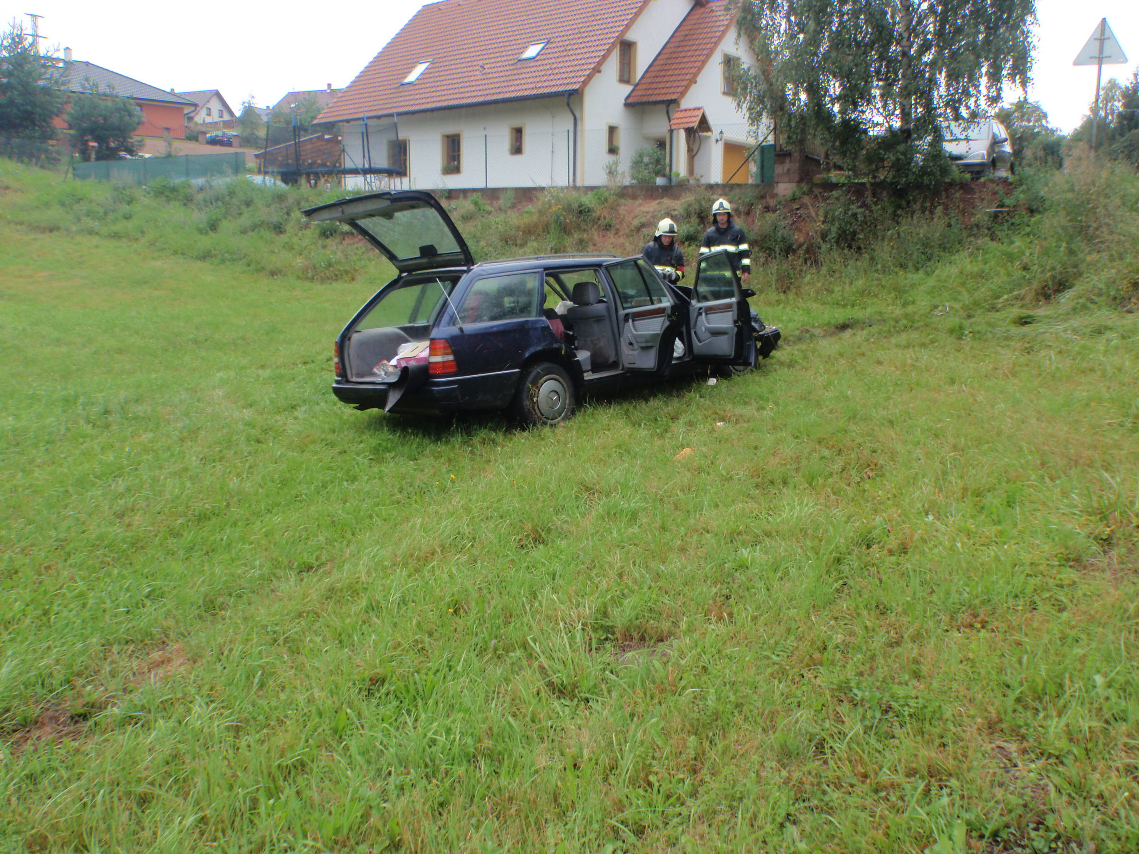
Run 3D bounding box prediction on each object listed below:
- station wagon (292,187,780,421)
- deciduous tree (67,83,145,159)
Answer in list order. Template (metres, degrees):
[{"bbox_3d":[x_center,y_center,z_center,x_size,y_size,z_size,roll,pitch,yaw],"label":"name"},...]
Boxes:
[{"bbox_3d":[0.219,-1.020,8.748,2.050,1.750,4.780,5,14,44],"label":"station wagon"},{"bbox_3d":[-25.232,-16.346,50.000,4.200,4.700,4.100,0,11,0],"label":"deciduous tree"}]

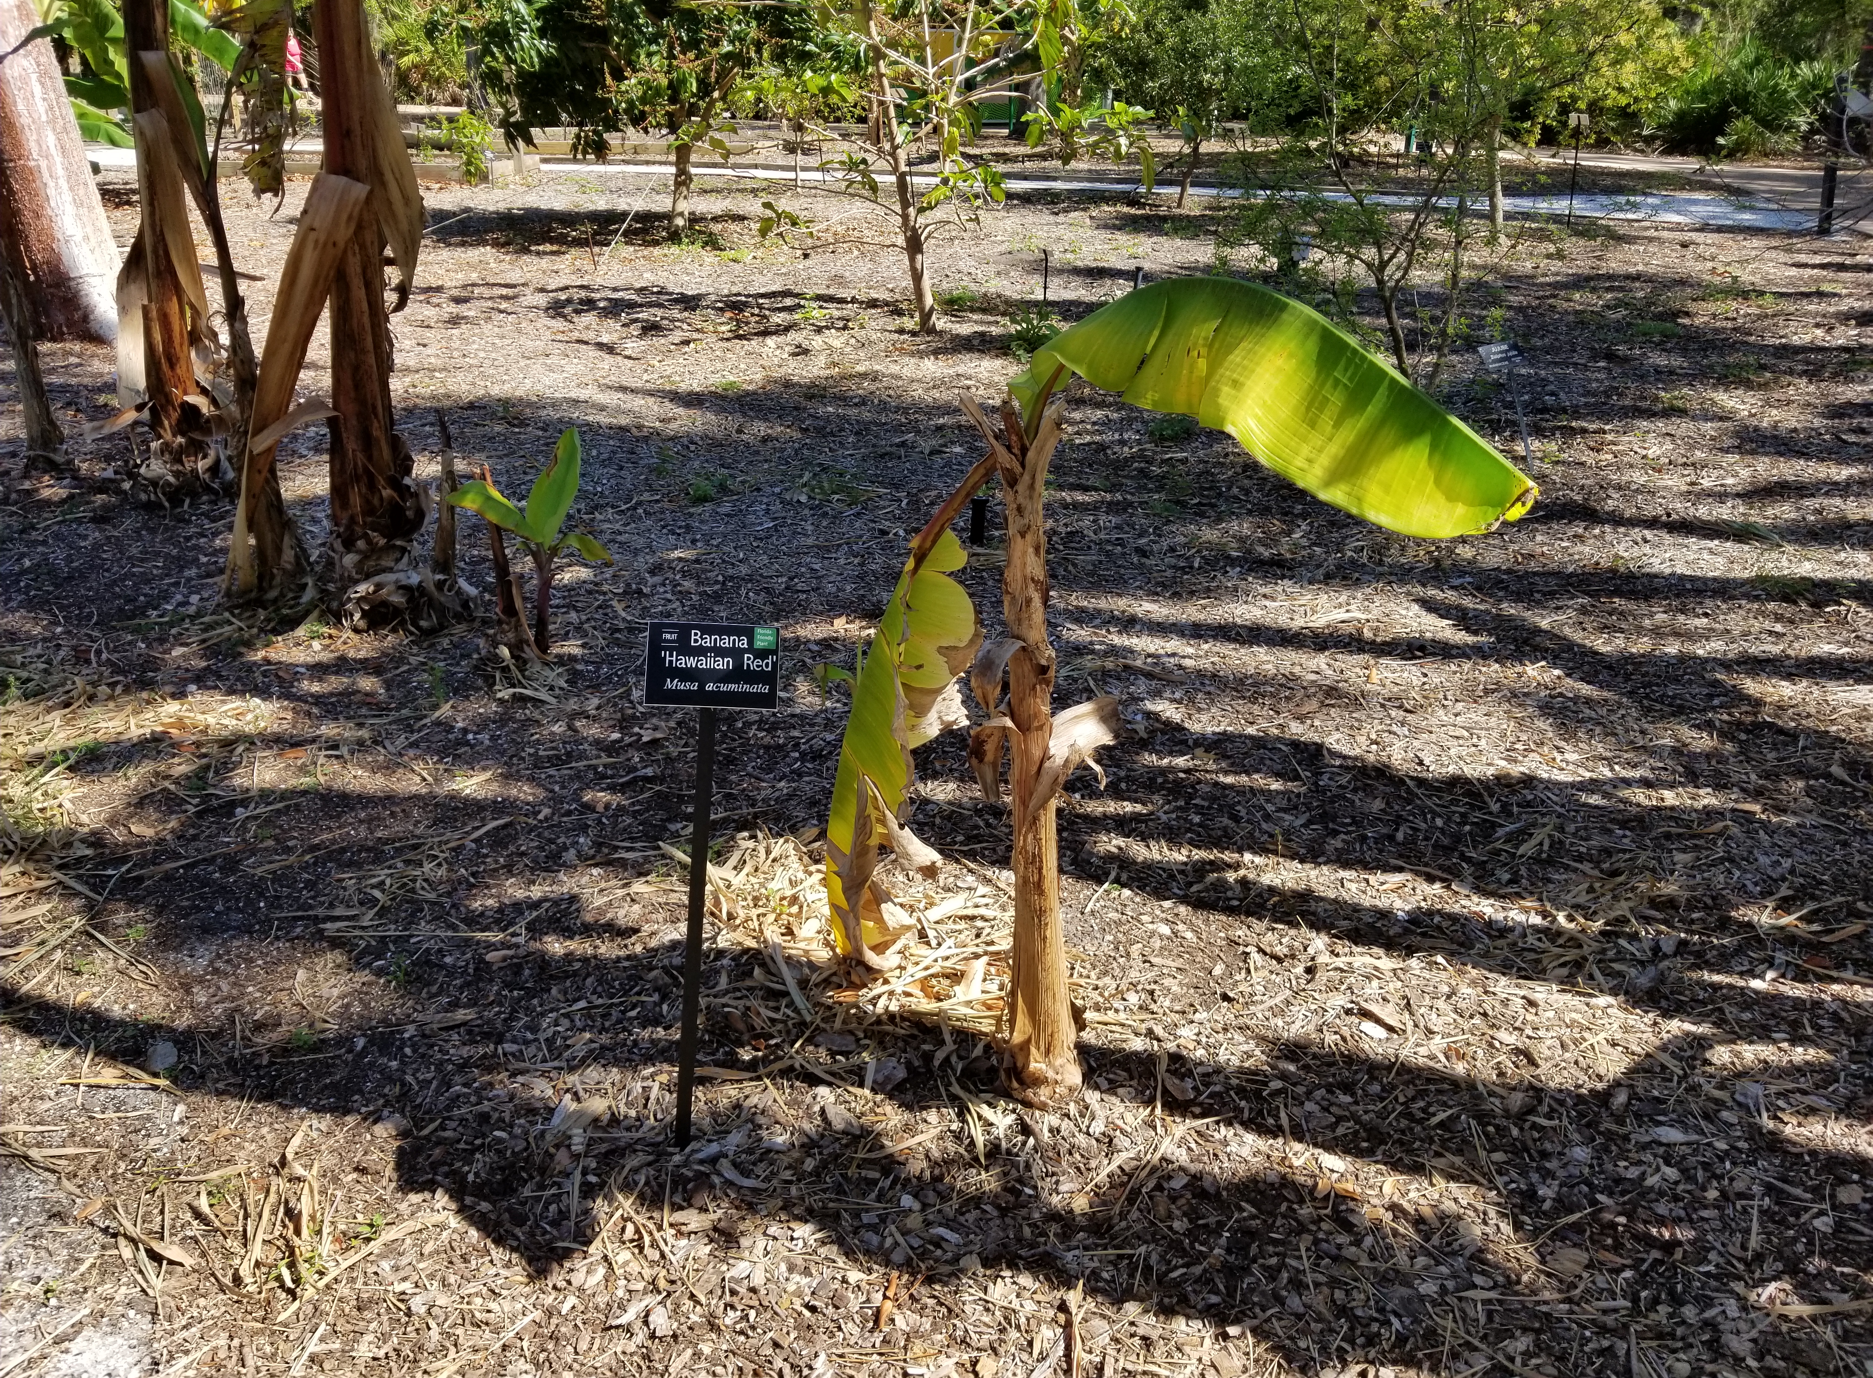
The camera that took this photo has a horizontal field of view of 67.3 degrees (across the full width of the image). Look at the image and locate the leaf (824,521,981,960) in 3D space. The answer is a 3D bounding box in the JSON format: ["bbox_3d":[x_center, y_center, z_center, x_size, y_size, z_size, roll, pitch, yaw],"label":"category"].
[{"bbox_3d":[-0.048,0.125,2.020,0.220,0.780,0.260,0,25,0],"label":"leaf"}]

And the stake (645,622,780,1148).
[{"bbox_3d":[-0.308,0.283,1.820,0.155,0.800,0.075,1,26,-13],"label":"stake"}]

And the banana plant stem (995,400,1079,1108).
[{"bbox_3d":[0.131,0.129,1.880,0.115,1.030,0.115,-3,25,1],"label":"banana plant stem"}]

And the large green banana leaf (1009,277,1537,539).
[{"bbox_3d":[0.400,-0.320,1.640,0.630,0.310,0.280,0,25,0],"label":"large green banana leaf"}]

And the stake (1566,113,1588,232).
[{"bbox_3d":[4.850,-3.930,10.700,0.155,0.830,0.070,6,26,25],"label":"stake"}]

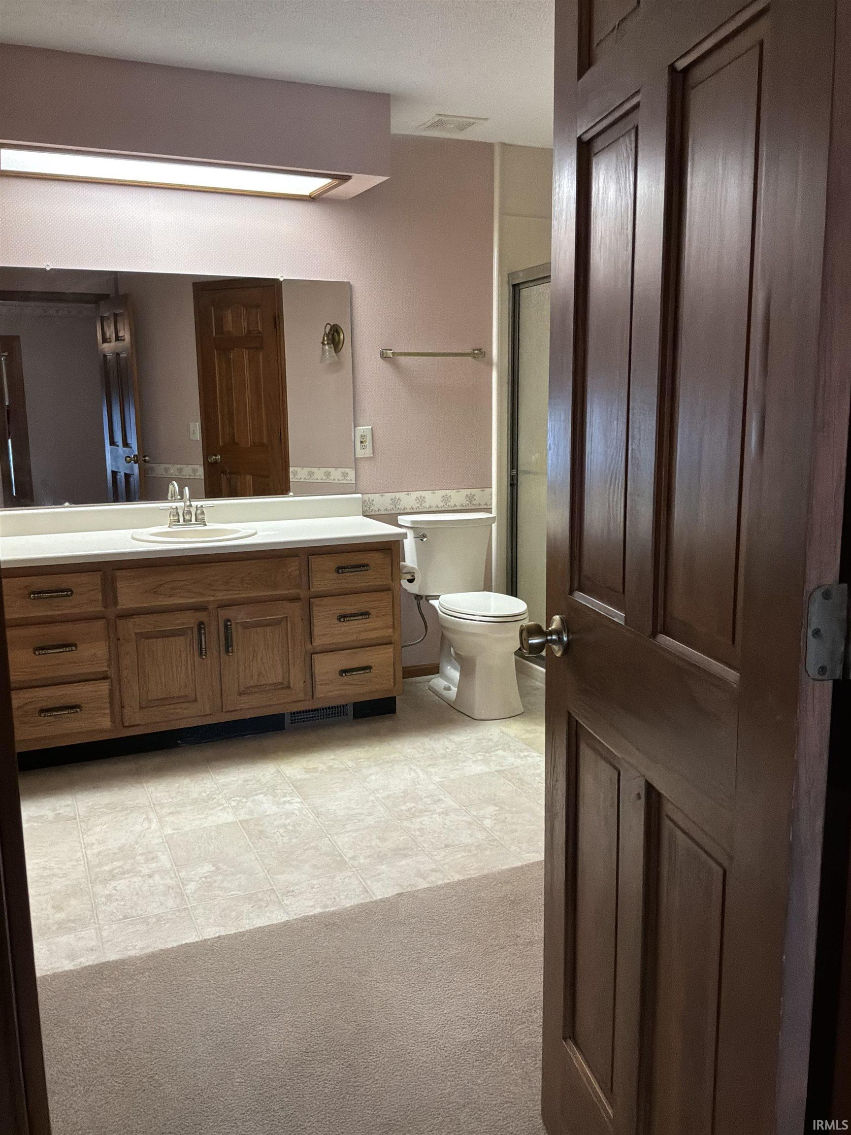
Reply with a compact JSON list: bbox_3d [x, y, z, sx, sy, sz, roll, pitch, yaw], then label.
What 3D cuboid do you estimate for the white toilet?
[{"bbox_3d":[0.203,0.194,4.040,0.420,0.785,0.720,-5,11,-23],"label":"white toilet"}]

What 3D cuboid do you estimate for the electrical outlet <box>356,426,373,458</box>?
[{"bbox_3d":[-0.274,-0.561,4.112,0.078,0.126,0.010,-5,11,-23],"label":"electrical outlet"}]

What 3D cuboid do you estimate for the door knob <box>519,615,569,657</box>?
[{"bbox_3d":[0.182,0.110,1.450,0.063,0.066,0.066,-3,10,-12],"label":"door knob"}]

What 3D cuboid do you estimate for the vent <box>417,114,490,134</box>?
[{"bbox_3d":[0.109,-1.836,3.798,0.225,0.020,0.225,-5,11,-23],"label":"vent"}]

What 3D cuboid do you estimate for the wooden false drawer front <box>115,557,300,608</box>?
[{"bbox_3d":[-0.794,0.053,3.406,0.680,0.145,0.022,-5,11,-23],"label":"wooden false drawer front"}]

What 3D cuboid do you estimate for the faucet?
[{"bbox_3d":[-0.957,-0.244,3.717,0.210,0.166,0.160,-5,11,-23],"label":"faucet"}]

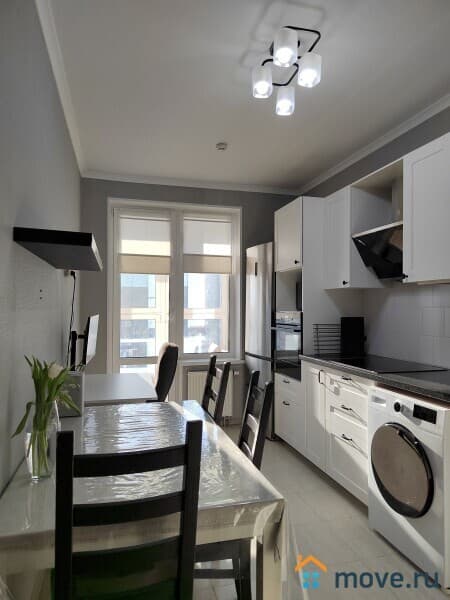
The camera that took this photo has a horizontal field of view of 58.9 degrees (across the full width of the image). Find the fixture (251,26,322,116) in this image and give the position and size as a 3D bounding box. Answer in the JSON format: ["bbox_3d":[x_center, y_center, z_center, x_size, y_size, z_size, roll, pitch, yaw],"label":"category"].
[{"bbox_3d":[0.326,-1.263,2.185,0.320,0.250,0.570,0,-1,-15],"label":"fixture"}]

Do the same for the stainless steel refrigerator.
[{"bbox_3d":[0.657,0.428,4.315,0.650,1.960,0.600,0,-1,-20],"label":"stainless steel refrigerator"}]

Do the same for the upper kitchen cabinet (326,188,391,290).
[{"bbox_3d":[1.100,-0.489,3.329,0.380,0.790,0.390,0,-1,-15],"label":"upper kitchen cabinet"}]

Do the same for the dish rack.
[{"bbox_3d":[0.889,0.340,3.344,0.300,0.260,0.170,0,-1,-15],"label":"dish rack"}]

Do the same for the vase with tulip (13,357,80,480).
[{"bbox_3d":[-0.635,0.408,1.426,0.230,0.420,0.200,0,-1,-15],"label":"vase with tulip"}]

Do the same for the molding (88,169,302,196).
[{"bbox_3d":[-0.269,-1.305,4.439,2.480,0.090,0.080,0,-1,-15],"label":"molding"}]

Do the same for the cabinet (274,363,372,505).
[{"bbox_3d":[0.992,0.908,3.278,0.600,0.820,1.560,0,-1,-15],"label":"cabinet"}]

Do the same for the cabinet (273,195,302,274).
[{"bbox_3d":[0.866,-0.580,3.775,0.600,0.600,0.600,0,-1,-15],"label":"cabinet"}]

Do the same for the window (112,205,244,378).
[{"bbox_3d":[-0.522,-0.025,4.408,1.460,2.080,0.140,0,-1,-15],"label":"window"}]

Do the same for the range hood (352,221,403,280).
[{"bbox_3d":[1.222,-0.315,2.835,0.350,0.340,0.590,0,-1,-15],"label":"range hood"}]

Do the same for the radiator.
[{"bbox_3d":[-0.150,1.040,4.375,0.500,0.500,0.100,0,-1,-15],"label":"radiator"}]

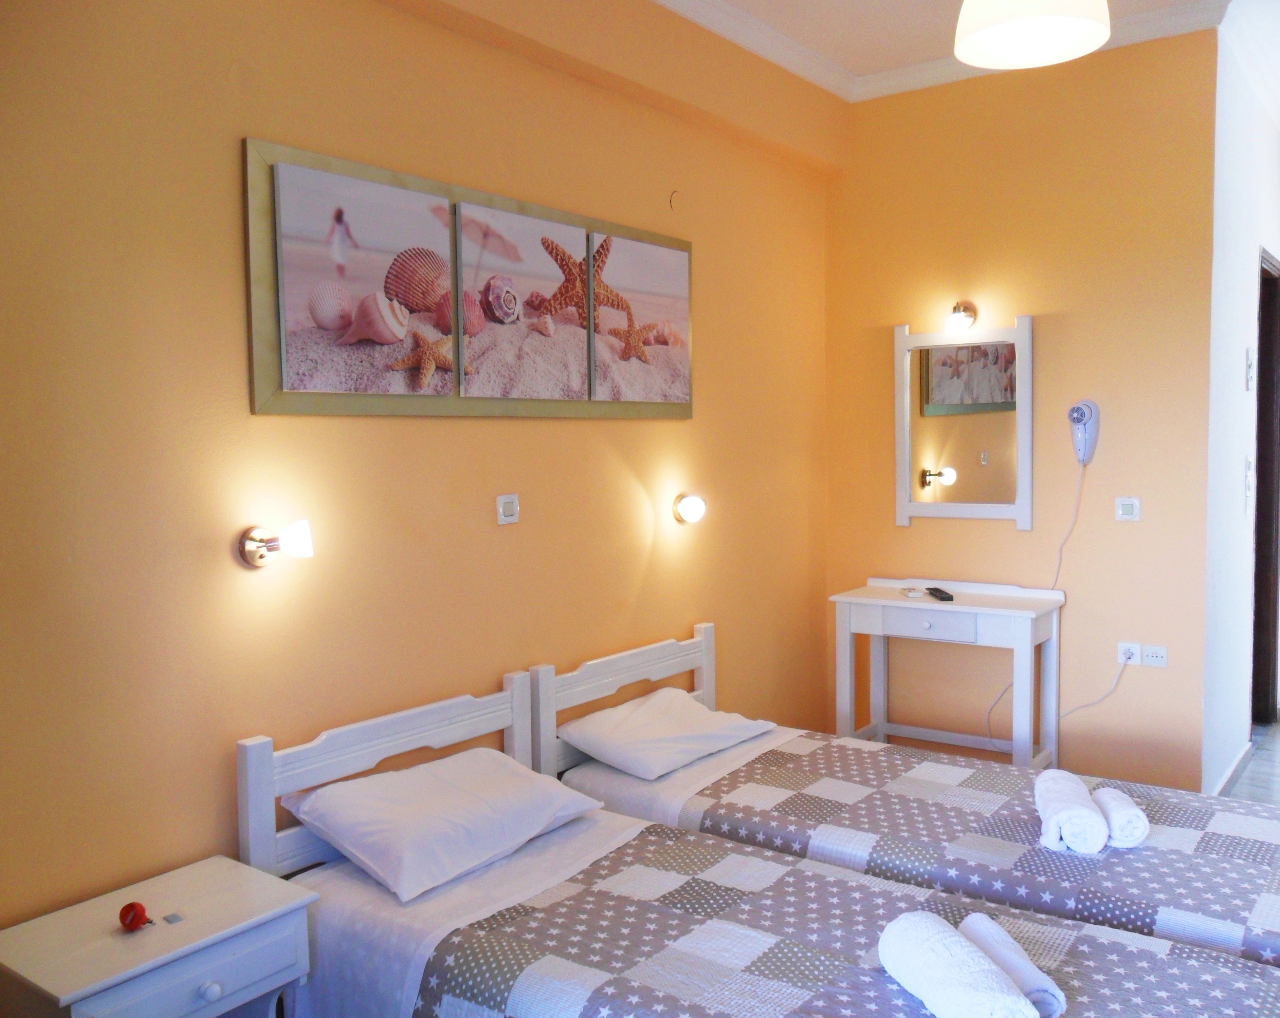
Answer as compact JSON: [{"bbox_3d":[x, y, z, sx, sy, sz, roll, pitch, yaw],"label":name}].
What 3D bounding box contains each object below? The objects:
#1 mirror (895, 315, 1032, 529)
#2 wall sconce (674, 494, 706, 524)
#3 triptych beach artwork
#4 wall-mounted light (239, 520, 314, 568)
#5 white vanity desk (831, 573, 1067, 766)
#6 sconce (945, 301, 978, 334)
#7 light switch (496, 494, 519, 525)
[{"bbox_3d":[1.265,-0.331,4.177,0.552,0.814,0.030,2,5,38],"label":"mirror"},{"bbox_3d":[0.183,0.004,3.665,0.139,0.099,0.161,2,5,38],"label":"wall sconce"},{"bbox_3d":[-0.330,-0.577,3.053,0.042,0.513,1.604,2,5,38],"label":"triptych beach artwork"},{"bbox_3d":[-0.809,0.087,2.417,0.136,0.099,0.141,2,5,38],"label":"wall-mounted light"},{"bbox_3d":[1.170,0.701,4.108,0.801,0.792,0.363,2,5,38],"label":"white vanity desk"},{"bbox_3d":[1.222,-0.745,4.104,0.110,0.117,0.147,2,5,38],"label":"sconce"},{"bbox_3d":[-0.378,0.001,3.060,0.012,0.081,0.086,2,5,38],"label":"light switch"}]

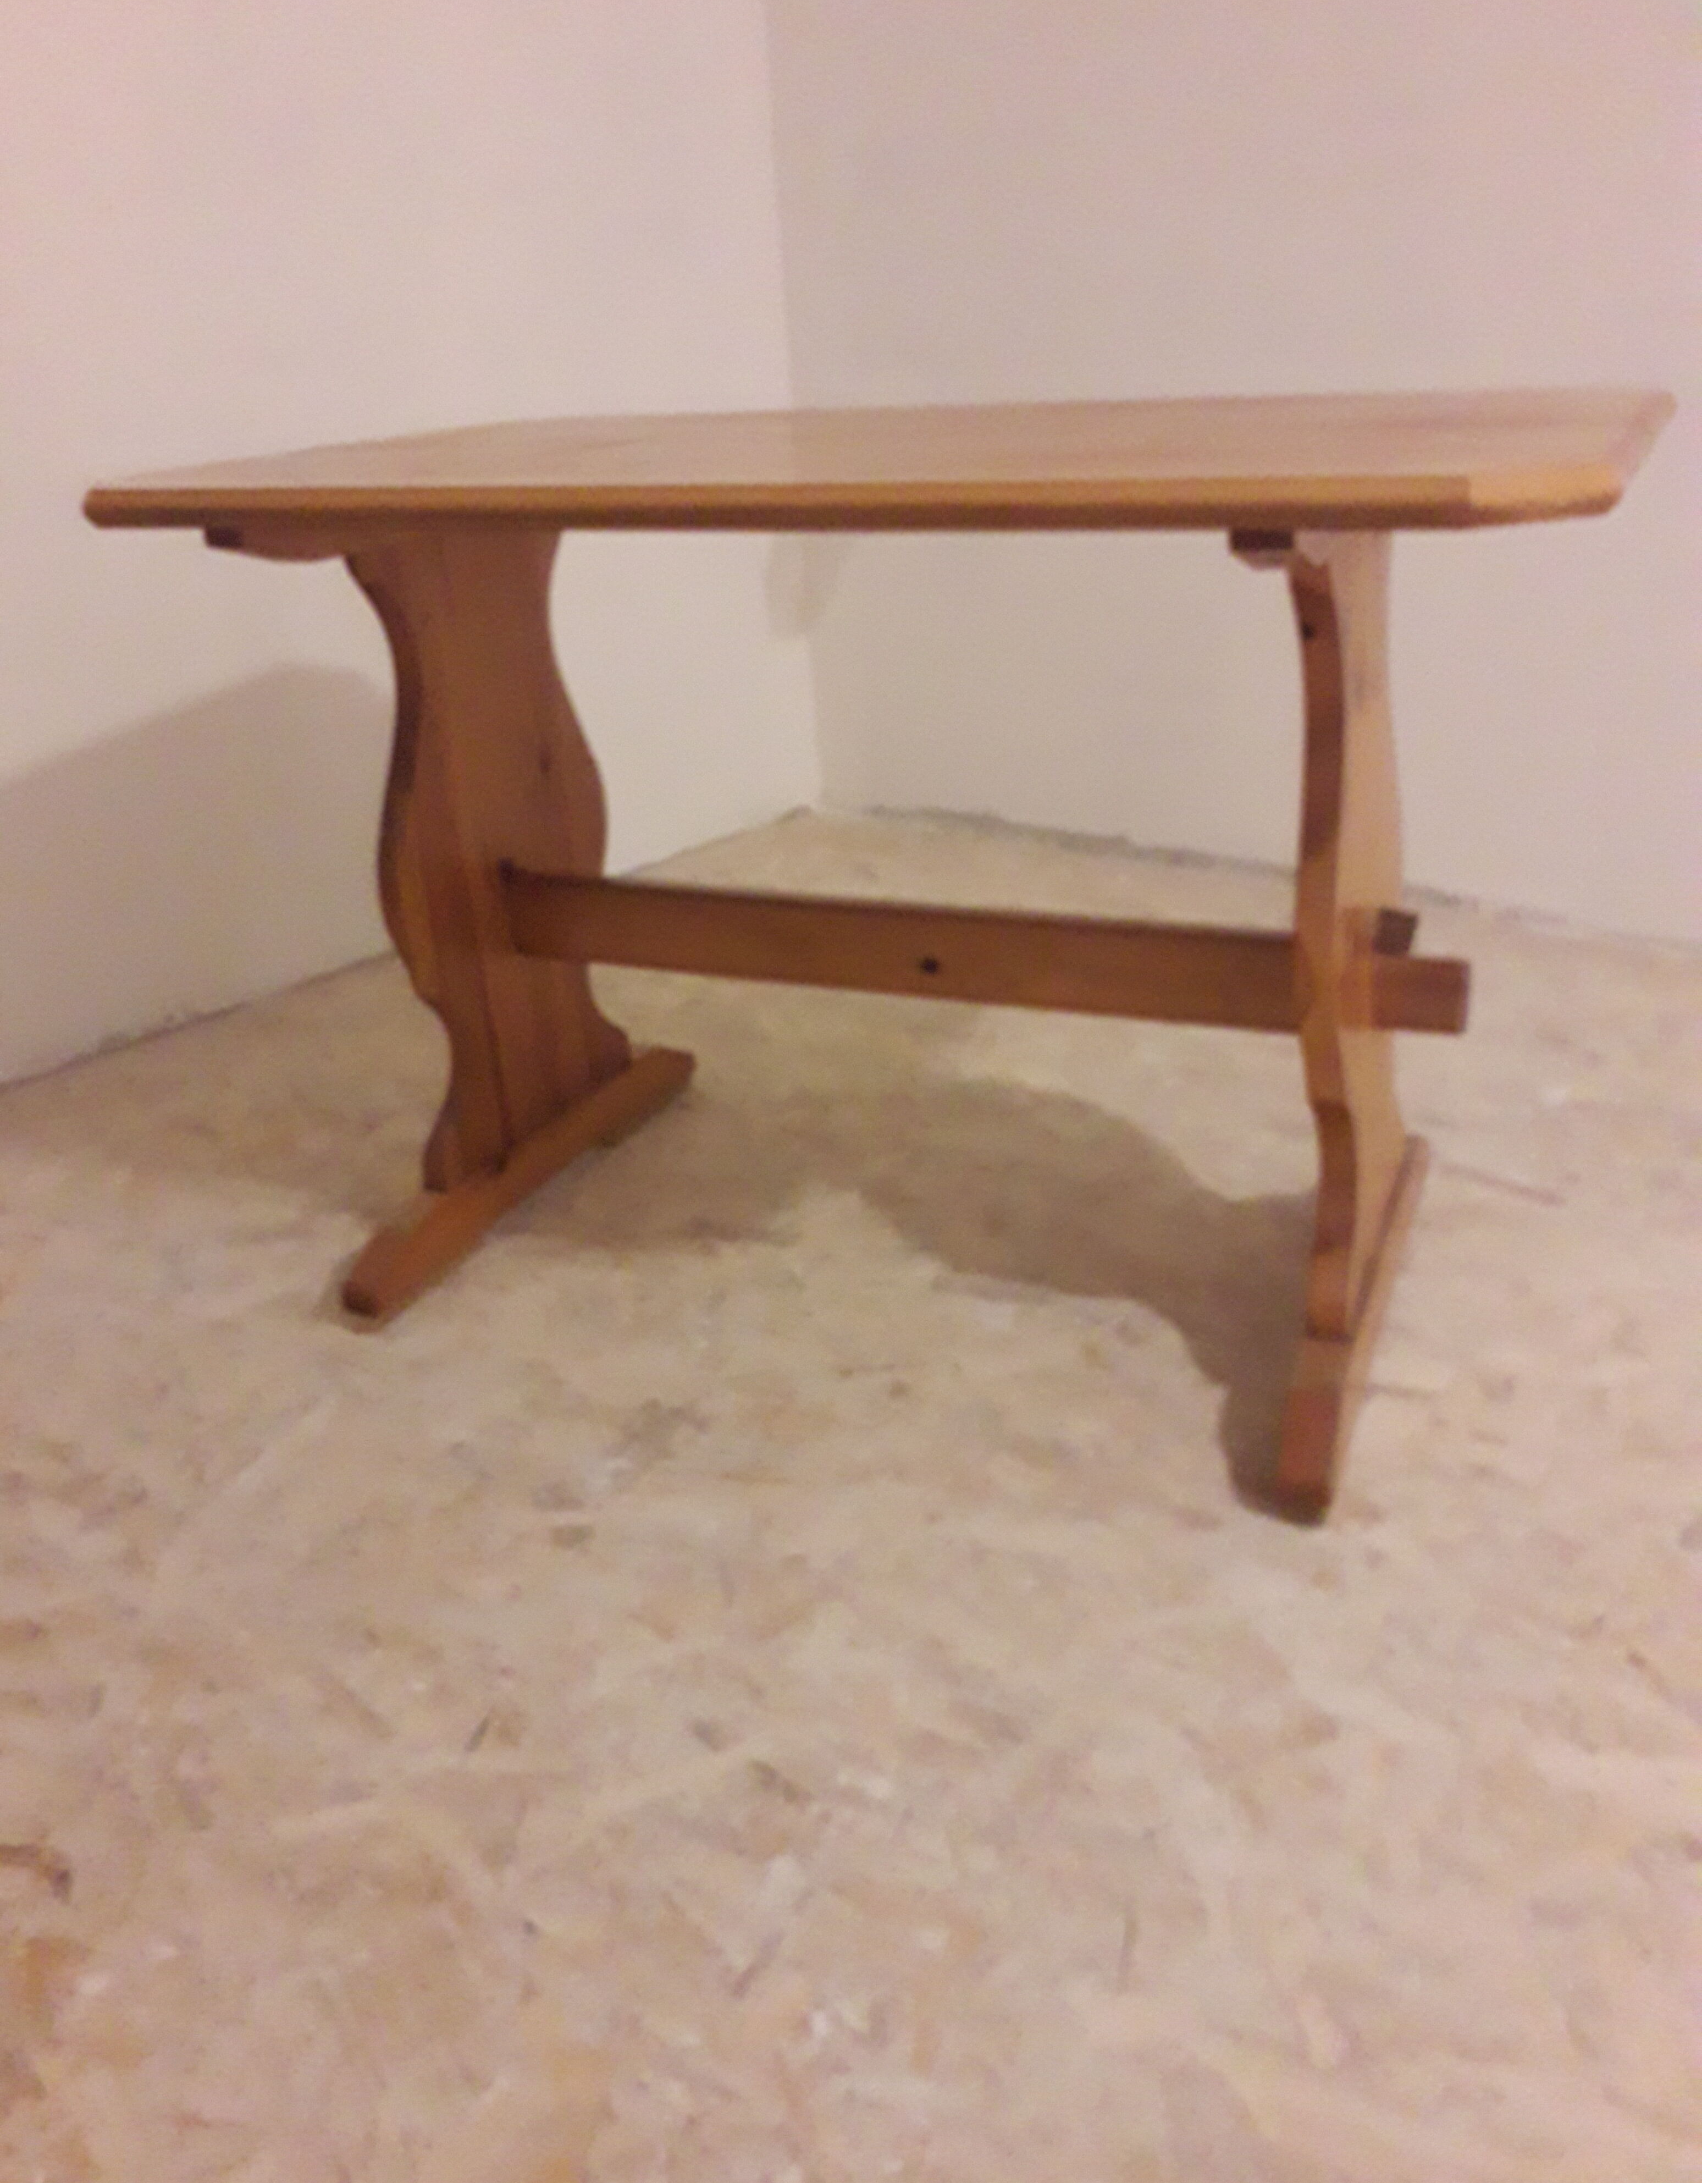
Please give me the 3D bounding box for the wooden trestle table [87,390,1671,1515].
[{"bbox_3d":[0.038,-0.188,1.592,1.180,0.755,0.700,8,27,24],"label":"wooden trestle table"}]

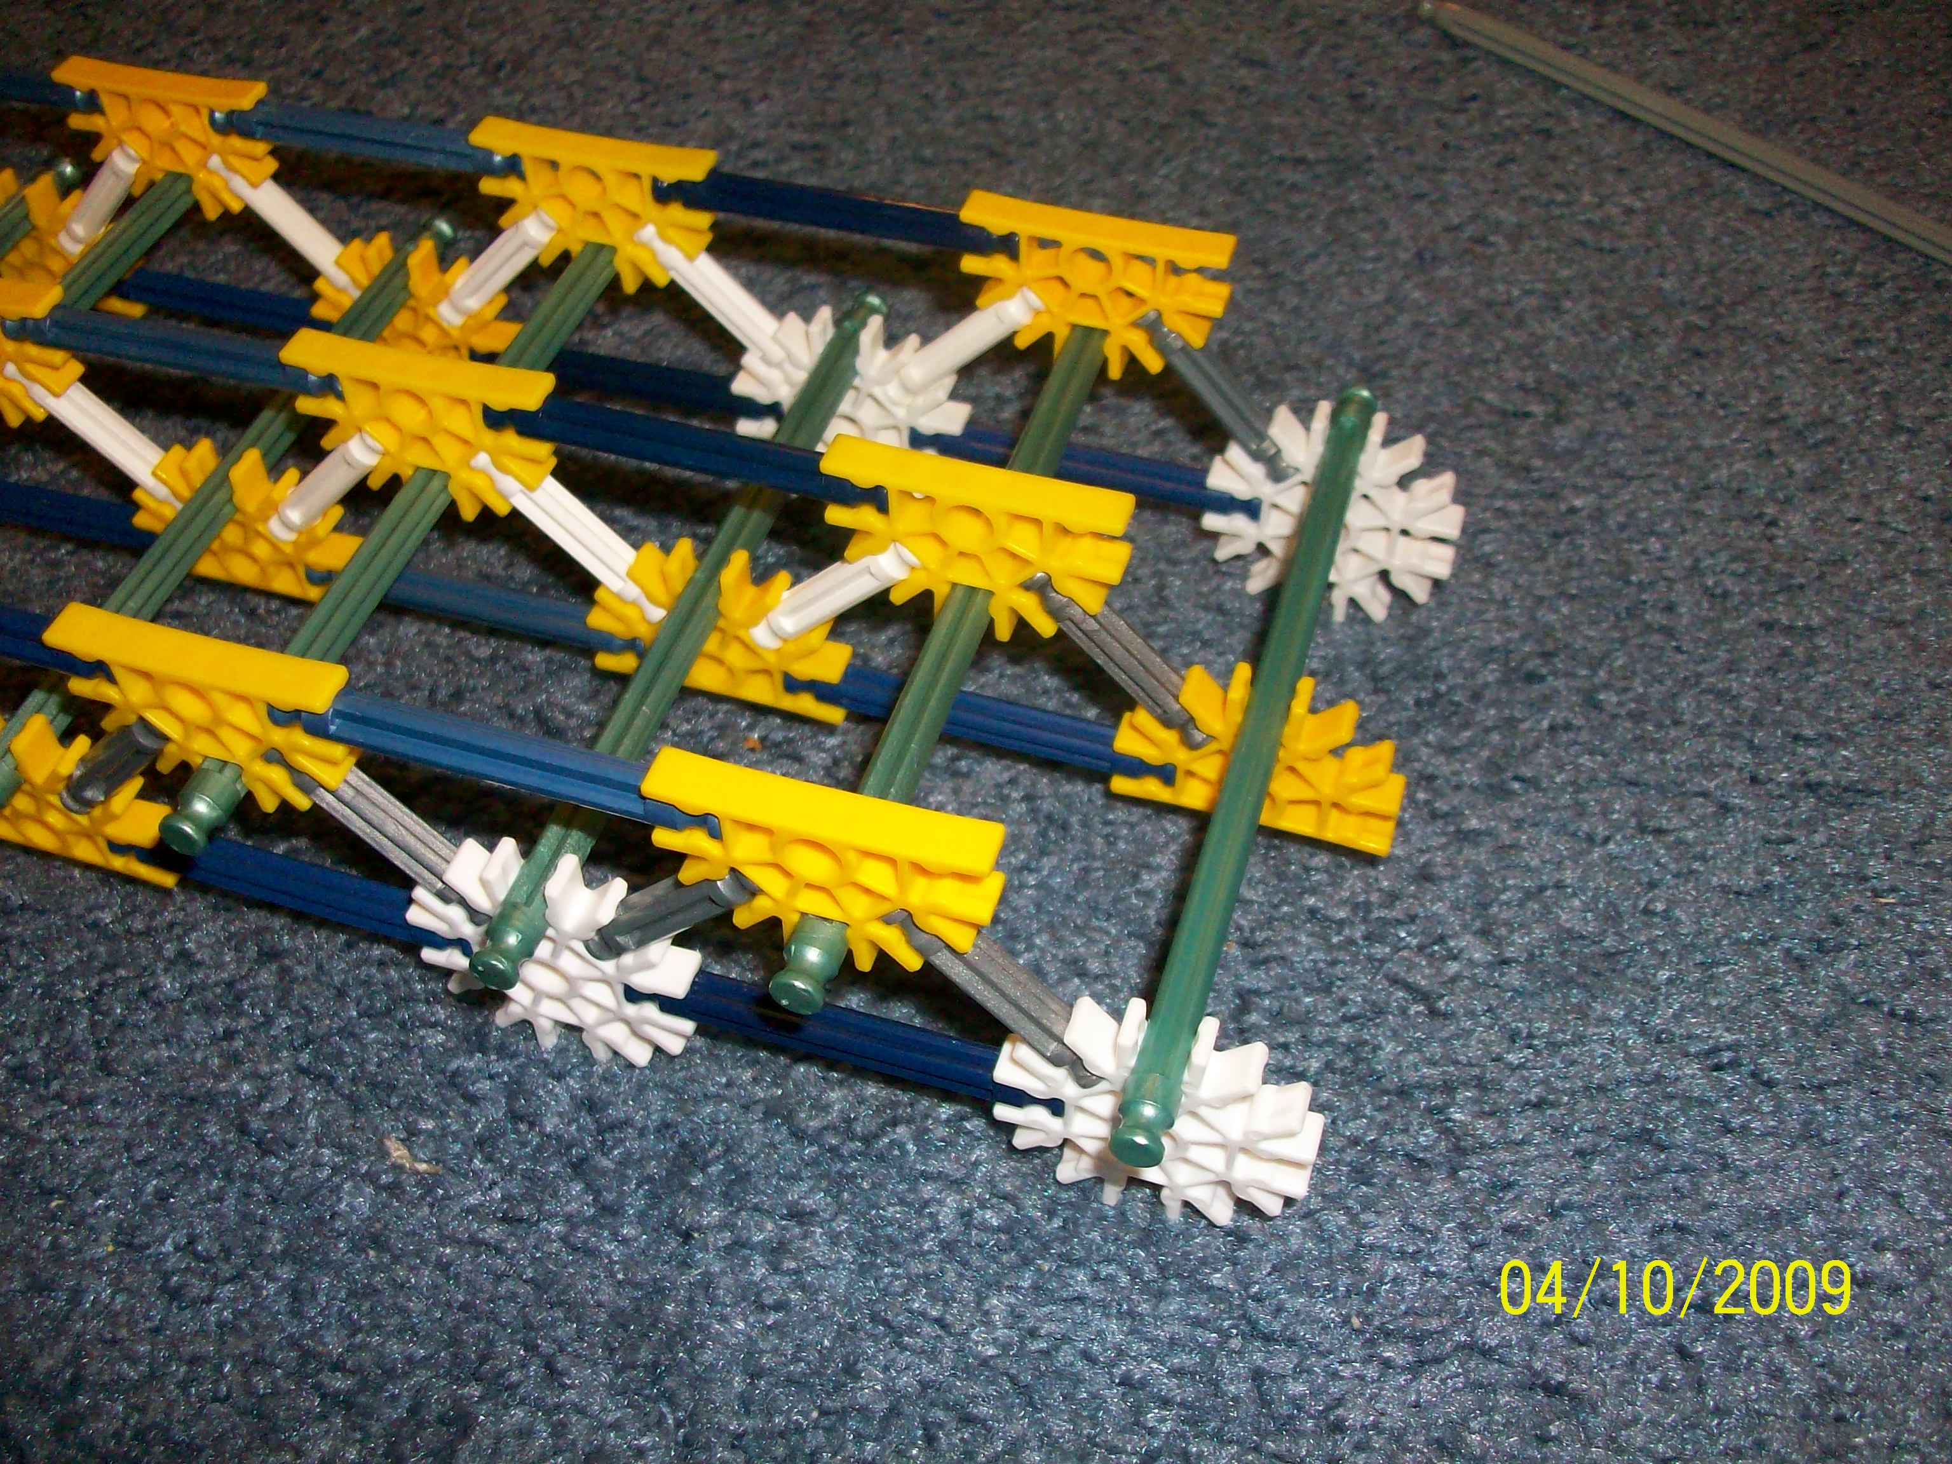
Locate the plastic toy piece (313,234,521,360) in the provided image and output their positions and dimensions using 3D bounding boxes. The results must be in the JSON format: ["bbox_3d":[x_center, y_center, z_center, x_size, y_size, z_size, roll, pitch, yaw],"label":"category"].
[{"bbox_3d":[-0.090,-0.069,0.310,0.037,0.024,0.006,13,51,13],"label":"plastic toy piece"}]

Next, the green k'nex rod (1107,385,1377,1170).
[{"bbox_3d":[0.037,-0.003,0.241,0.006,0.006,0.129,13,51,13],"label":"green k'nex rod"}]

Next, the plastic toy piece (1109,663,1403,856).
[{"bbox_3d":[0.037,0.002,0.246,0.037,0.024,0.006,13,51,13],"label":"plastic toy piece"}]

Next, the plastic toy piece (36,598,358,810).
[{"bbox_3d":[-0.086,-0.001,0.220,0.037,0.024,0.006,13,51,13],"label":"plastic toy piece"}]

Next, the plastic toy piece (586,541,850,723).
[{"bbox_3d":[-0.035,-0.015,0.262,0.037,0.024,0.006,13,51,13],"label":"plastic toy piece"}]

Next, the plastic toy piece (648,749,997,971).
[{"bbox_3d":[-0.015,0.015,0.203,0.037,0.023,0.006,12,51,12],"label":"plastic toy piece"}]

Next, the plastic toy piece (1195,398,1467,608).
[{"bbox_3d":[0.053,-0.032,0.283,0.037,0.037,0.006,13,51,13],"label":"plastic toy piece"}]

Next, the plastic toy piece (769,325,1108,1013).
[{"bbox_3d":[0.001,-0.019,0.241,0.006,0.006,0.129,13,51,13],"label":"plastic toy piece"}]

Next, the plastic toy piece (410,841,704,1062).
[{"bbox_3d":[-0.052,0.028,0.237,0.037,0.037,0.006,13,51,13],"label":"plastic toy piece"}]

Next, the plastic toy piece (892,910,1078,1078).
[{"bbox_3d":[0.003,0.027,0.209,0.006,0.033,0.006,-24,33,44],"label":"plastic toy piece"}]

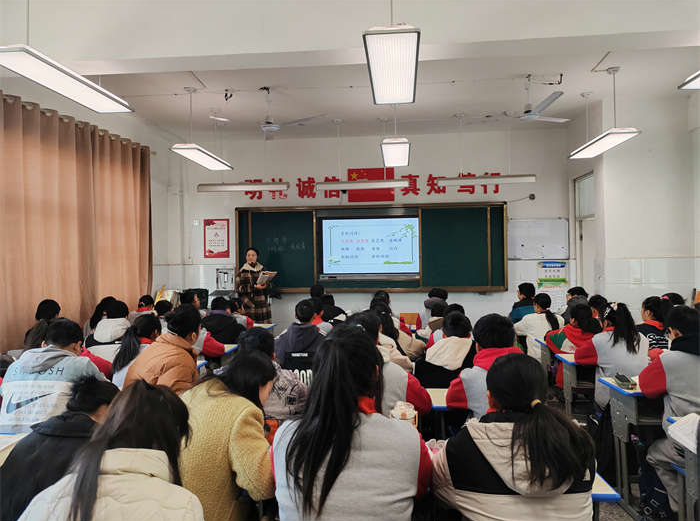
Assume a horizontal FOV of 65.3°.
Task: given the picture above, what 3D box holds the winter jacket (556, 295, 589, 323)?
[{"bbox_3d":[2.573,0.689,6.216,0.430,0.580,0.470,0,-1,-13],"label":"winter jacket"}]

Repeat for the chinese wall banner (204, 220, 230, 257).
[{"bbox_3d":[-2.037,-0.330,8.380,0.395,0.588,0.015,-1,-1,5],"label":"chinese wall banner"}]

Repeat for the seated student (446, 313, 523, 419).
[{"bbox_3d":[0.663,0.815,2.556,0.460,1.160,0.600,-1,-1,5],"label":"seated student"}]

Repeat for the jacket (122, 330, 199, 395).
[{"bbox_3d":[-1.219,0.774,3.590,0.520,0.600,0.450,-1,-1,20],"label":"jacket"}]

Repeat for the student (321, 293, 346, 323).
[{"bbox_3d":[-0.147,0.941,6.181,0.440,1.135,0.600,-1,-1,10],"label":"student"}]

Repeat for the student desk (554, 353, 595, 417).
[{"bbox_3d":[1.881,1.069,4.016,0.600,0.680,0.400,-1,-1,5],"label":"student desk"}]

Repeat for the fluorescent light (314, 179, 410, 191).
[{"bbox_3d":[0.168,-0.974,7.072,1.215,0.090,0.120,-1,-1,5],"label":"fluorescent light"}]

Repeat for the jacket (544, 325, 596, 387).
[{"bbox_3d":[1.905,0.799,4.607,0.520,0.510,0.440,-1,-1,-3],"label":"jacket"}]

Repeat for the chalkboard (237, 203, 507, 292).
[{"bbox_3d":[0.279,-0.168,8.043,4.000,1.267,0.100,-1,-1,5],"label":"chalkboard"}]

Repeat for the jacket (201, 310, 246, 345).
[{"bbox_3d":[-1.253,0.771,5.412,0.480,0.550,0.380,-1,-1,13],"label":"jacket"}]

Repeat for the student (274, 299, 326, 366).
[{"bbox_3d":[-0.346,0.902,4.442,0.460,1.181,0.600,-1,-1,5],"label":"student"}]

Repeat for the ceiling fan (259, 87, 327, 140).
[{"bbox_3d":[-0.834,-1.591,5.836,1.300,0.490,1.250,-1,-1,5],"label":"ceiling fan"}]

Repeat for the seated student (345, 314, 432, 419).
[{"bbox_3d":[0.173,0.851,2.607,0.480,1.228,0.600,-1,-1,5],"label":"seated student"}]

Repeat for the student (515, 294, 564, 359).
[{"bbox_3d":[1.880,0.891,5.465,0.475,1.135,0.650,-1,-1,-3],"label":"student"}]

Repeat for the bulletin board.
[{"bbox_3d":[2.730,-0.308,7.923,0.880,0.591,0.025,-1,-1,5],"label":"bulletin board"}]

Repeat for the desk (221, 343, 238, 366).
[{"bbox_3d":[-1.312,1.125,4.904,0.600,0.680,0.400,-1,-1,5],"label":"desk"}]

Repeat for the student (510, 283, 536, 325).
[{"bbox_3d":[2.055,0.861,6.293,0.460,1.210,0.630,0,-1,-13],"label":"student"}]

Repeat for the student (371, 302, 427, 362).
[{"bbox_3d":[0.394,0.903,4.374,0.480,1.157,0.600,-1,-1,8],"label":"student"}]

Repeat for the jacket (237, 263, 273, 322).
[{"bbox_3d":[-1.292,0.497,7.395,0.500,0.954,0.360,-1,-1,-5],"label":"jacket"}]

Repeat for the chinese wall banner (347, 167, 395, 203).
[{"bbox_3d":[0.318,-1.109,8.054,0.677,0.489,0.015,-1,-1,5],"label":"chinese wall banner"}]

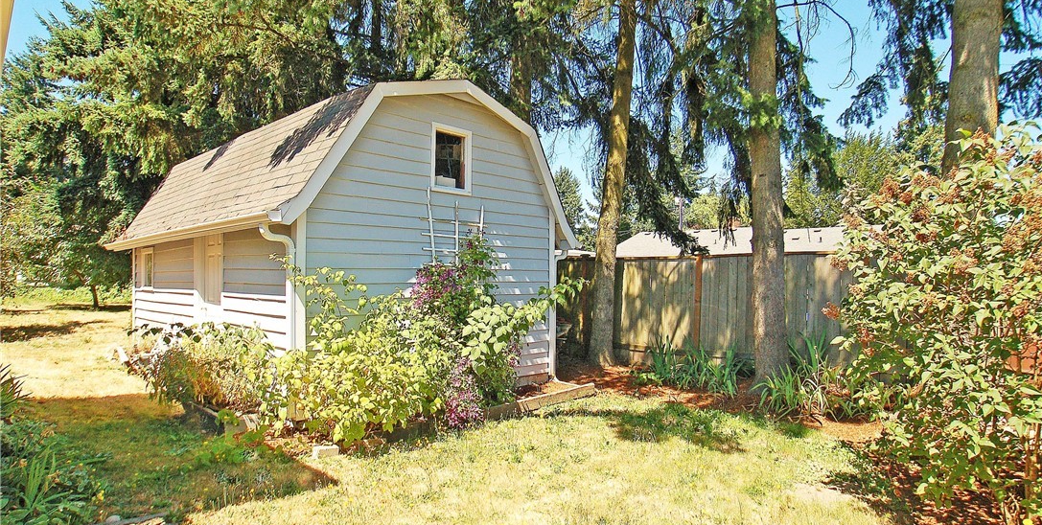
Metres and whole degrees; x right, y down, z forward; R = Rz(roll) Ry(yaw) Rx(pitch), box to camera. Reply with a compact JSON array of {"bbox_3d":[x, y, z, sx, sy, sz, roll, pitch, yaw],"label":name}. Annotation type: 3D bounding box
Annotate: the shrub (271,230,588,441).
[{"bbox_3d":[-0.743,0.790,6.086,1.100,2.000,3.950,-2,-2,44],"label":"shrub"}]

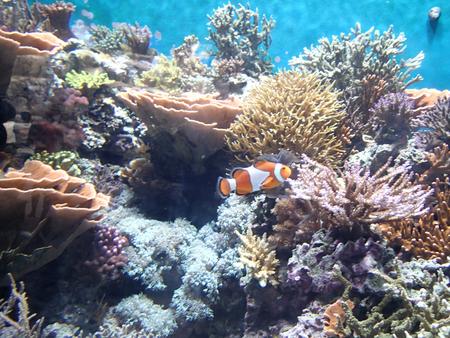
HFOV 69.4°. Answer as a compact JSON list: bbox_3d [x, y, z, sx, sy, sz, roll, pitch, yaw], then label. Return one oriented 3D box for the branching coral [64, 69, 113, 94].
[{"bbox_3d":[-0.292,-0.188,0.700,0.104,0.033,0.090,0,14,0],"label":"branching coral"}]

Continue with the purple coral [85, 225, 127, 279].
[{"bbox_3d":[-0.182,0.128,0.500,0.066,0.077,0.065,0,14,0],"label":"purple coral"}]

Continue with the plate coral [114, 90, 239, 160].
[{"bbox_3d":[-0.090,-0.086,0.630,0.233,0.111,0.190,0,14,0],"label":"plate coral"}]

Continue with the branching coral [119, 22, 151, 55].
[{"bbox_3d":[-0.239,-0.345,0.860,0.082,0.073,0.080,0,14,0],"label":"branching coral"}]

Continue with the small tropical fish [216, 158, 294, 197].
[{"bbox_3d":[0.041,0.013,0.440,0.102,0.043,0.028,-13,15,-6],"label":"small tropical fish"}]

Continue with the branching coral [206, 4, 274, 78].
[{"bbox_3d":[0.042,-0.327,0.820,0.161,0.170,0.130,0,14,0],"label":"branching coral"}]

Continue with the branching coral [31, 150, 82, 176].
[{"bbox_3d":[-0.300,-0.010,0.580,0.090,0.035,0.075,0,14,0],"label":"branching coral"}]

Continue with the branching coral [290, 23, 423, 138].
[{"bbox_3d":[0.315,-0.212,0.780,0.307,0.247,0.230,0,14,0],"label":"branching coral"}]

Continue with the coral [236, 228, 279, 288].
[{"bbox_3d":[0.046,0.127,0.460,0.058,0.077,0.060,0,14,0],"label":"coral"}]

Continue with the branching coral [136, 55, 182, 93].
[{"bbox_3d":[-0.153,-0.223,0.760,0.104,0.076,0.090,0,14,0],"label":"branching coral"}]

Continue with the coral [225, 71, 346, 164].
[{"bbox_3d":[0.112,-0.095,0.600,0.218,0.146,0.190,0,14,0],"label":"coral"}]

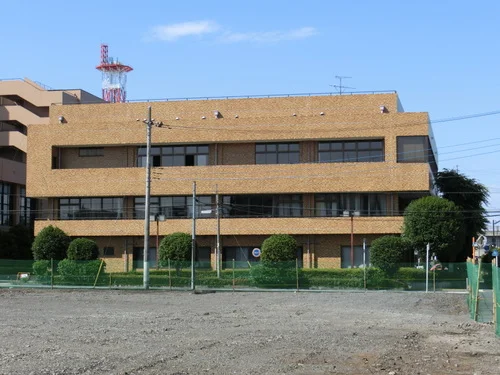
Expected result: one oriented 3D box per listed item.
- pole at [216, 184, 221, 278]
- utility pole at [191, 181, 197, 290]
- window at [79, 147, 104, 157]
[{"bbox_3d":[-2.071,2.947,65.732,0.190,6.303,0.190,-2,-4,12],"label":"pole"},{"bbox_3d":[-3.303,2.838,59.738,0.200,6.465,0.200,0,-4,12],"label":"utility pole"},{"bbox_3d":[-11.986,-2.689,76.579,2.041,0.761,0.200,-1,-4,12],"label":"window"}]

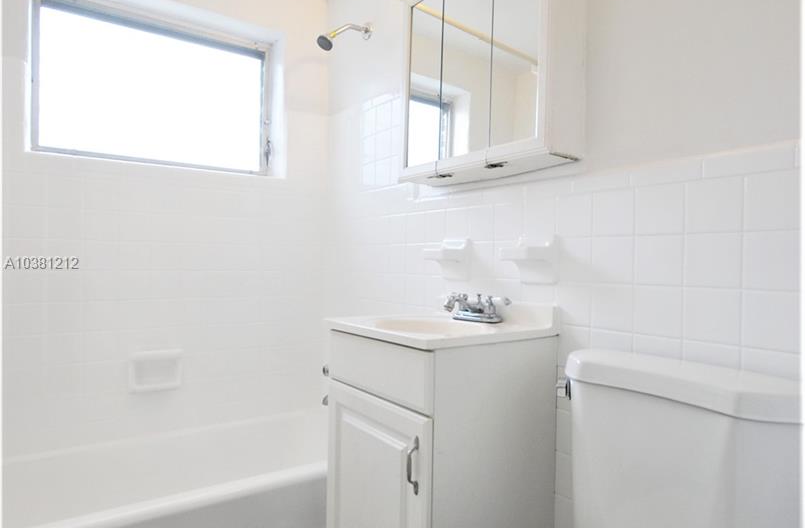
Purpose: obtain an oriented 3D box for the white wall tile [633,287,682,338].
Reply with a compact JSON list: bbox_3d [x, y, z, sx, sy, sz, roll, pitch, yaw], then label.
[{"bbox_3d":[0.564,0.102,1.105,0.010,0.108,0.108,1,0,-36],"label":"white wall tile"}]

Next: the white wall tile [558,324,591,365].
[{"bbox_3d":[0.431,0.209,1.270,0.009,0.108,0.108,1,0,-35],"label":"white wall tile"}]

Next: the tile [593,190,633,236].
[{"bbox_3d":[0.500,-0.118,1.181,0.009,0.108,0.108,1,0,-35],"label":"tile"}]

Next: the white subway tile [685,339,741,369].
[{"bbox_3d":[0.624,0.214,1.015,0.009,0.107,0.107,1,0,-36],"label":"white subway tile"}]

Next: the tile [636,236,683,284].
[{"bbox_3d":[0.561,-0.008,1.092,0.009,0.108,0.108,1,0,-35],"label":"tile"}]

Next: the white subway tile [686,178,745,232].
[{"bbox_3d":[0.627,-0.117,1.003,0.009,0.108,0.108,1,0,-35],"label":"white subway tile"}]

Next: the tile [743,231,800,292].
[{"bbox_3d":[0.692,-0.006,0.926,0.009,0.107,0.107,1,0,-36],"label":"tile"}]

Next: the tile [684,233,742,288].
[{"bbox_3d":[0.628,-0.007,1.014,0.009,0.107,0.107,1,0,-36],"label":"tile"}]

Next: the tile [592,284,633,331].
[{"bbox_3d":[0.500,0.100,1.194,0.010,0.108,0.108,1,0,-36],"label":"tile"}]

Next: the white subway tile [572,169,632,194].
[{"bbox_3d":[0.482,-0.202,1.219,0.010,0.051,0.151,1,0,-36],"label":"white subway tile"}]

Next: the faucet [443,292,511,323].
[{"bbox_3d":[0.184,0.121,1.418,0.143,0.082,0.240,1,0,-35],"label":"faucet"}]

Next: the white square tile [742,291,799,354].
[{"bbox_3d":[0.687,0.103,0.913,0.009,0.108,0.108,1,0,-35],"label":"white square tile"}]

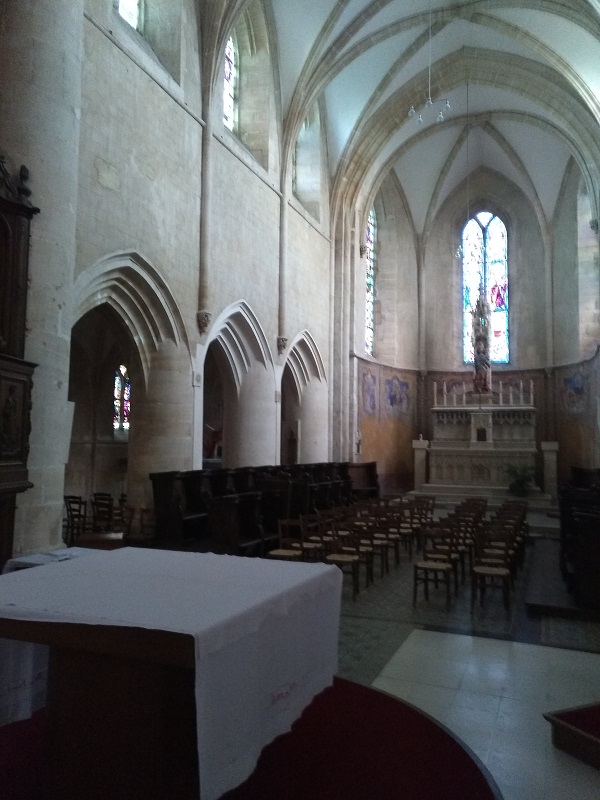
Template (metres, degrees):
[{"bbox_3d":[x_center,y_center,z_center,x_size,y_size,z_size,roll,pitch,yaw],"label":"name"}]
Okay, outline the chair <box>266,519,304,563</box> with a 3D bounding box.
[{"bbox_3d":[-0.181,2.049,7.079,0.430,0.870,0.480,-1,-5,26],"label":"chair"}]

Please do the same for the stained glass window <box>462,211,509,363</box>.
[{"bbox_3d":[6.017,-3.710,17.273,1.390,5.000,0.250,-1,-5,26],"label":"stained glass window"}]

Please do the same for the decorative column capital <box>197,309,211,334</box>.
[{"bbox_3d":[-1.576,-1.268,8.697,0.170,0.380,0.200,-1,-5,26],"label":"decorative column capital"}]

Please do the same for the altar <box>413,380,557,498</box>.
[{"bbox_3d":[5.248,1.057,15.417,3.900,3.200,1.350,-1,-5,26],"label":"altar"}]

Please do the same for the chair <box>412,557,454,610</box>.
[{"bbox_3d":[1.624,2.020,6.381,0.430,0.870,0.490,-1,-5,26],"label":"chair"}]

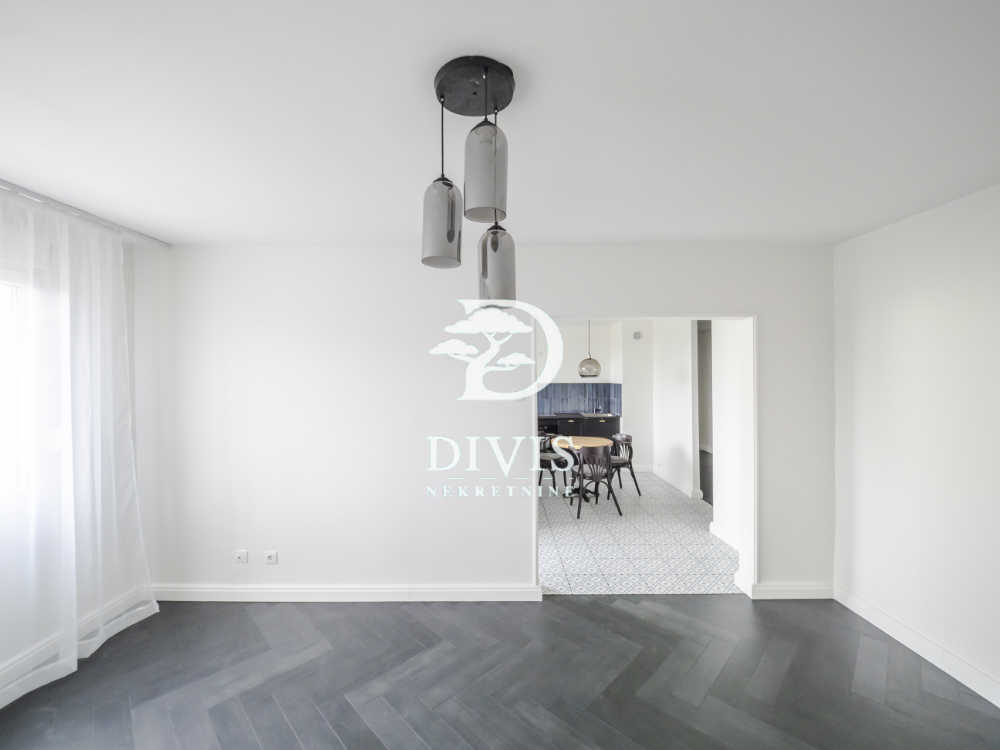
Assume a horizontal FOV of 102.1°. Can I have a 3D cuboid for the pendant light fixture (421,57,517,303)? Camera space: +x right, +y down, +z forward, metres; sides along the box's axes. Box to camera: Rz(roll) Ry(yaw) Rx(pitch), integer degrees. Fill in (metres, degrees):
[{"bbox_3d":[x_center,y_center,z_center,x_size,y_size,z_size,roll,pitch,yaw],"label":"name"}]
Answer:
[{"bbox_3d":[-0.104,-0.592,1.308,0.320,0.700,0.315,0,0,0],"label":"pendant light fixture"}]

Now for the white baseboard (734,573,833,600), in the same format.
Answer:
[{"bbox_3d":[2.133,1.577,3.045,0.597,0.117,0.200,0,0,0],"label":"white baseboard"}]

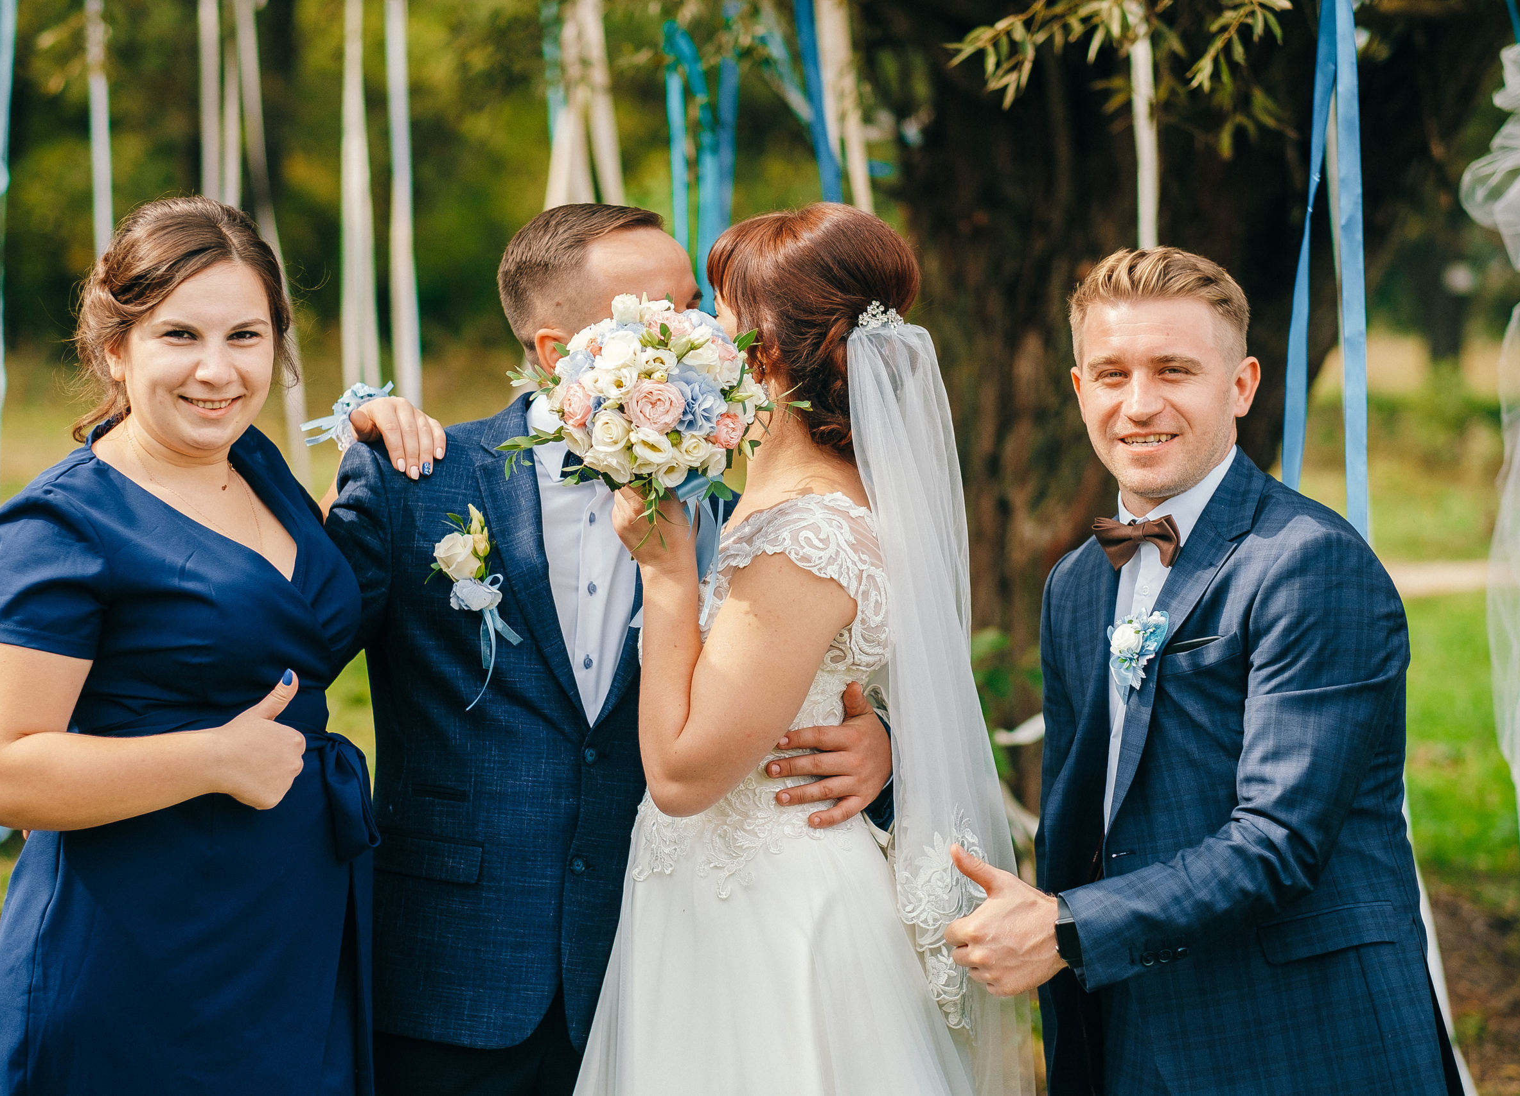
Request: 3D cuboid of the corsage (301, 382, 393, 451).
[{"bbox_3d":[-0.416,-0.133,3.880,0.085,0.072,0.080,1,3,18],"label":"corsage"}]

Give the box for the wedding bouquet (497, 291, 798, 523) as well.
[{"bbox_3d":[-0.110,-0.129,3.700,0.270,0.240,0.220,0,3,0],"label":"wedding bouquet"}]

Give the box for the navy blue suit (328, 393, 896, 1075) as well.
[{"bbox_3d":[-0.154,0.176,3.880,0.540,0.670,0.380,-1,3,-22],"label":"navy blue suit"}]

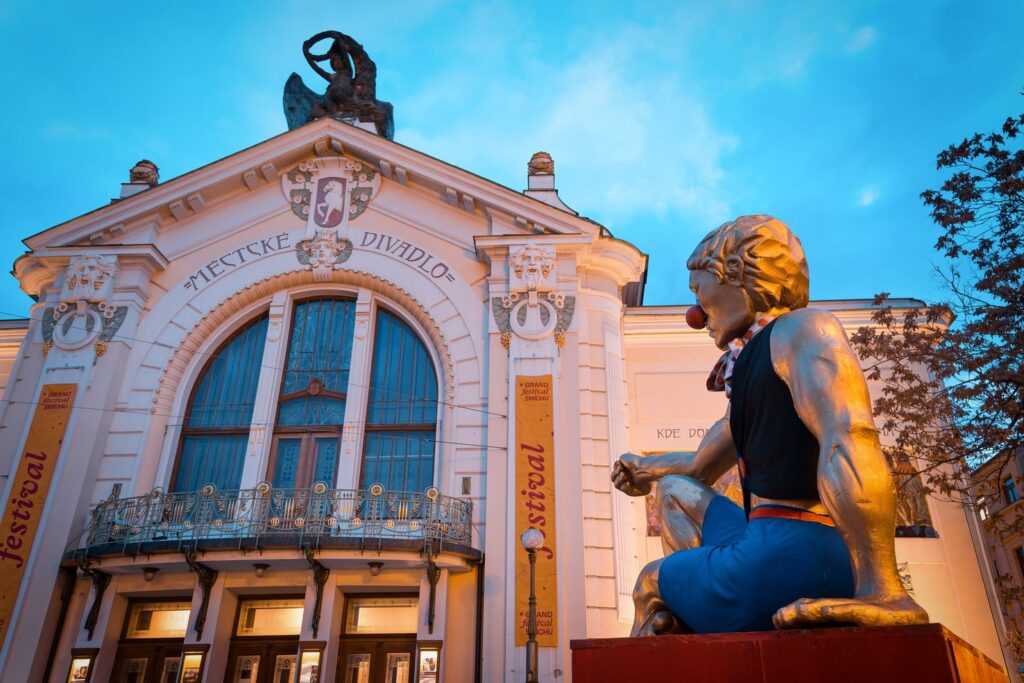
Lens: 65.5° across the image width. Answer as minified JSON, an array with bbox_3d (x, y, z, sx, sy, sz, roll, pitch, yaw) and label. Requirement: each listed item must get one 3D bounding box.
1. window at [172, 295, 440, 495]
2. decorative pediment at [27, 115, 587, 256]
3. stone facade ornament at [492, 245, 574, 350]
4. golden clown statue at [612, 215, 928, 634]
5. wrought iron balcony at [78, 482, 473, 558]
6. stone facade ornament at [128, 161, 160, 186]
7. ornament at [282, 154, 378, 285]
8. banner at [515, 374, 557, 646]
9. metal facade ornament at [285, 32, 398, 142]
[{"bbox_3d":[-4.771,1.508,19.101,6.233,6.090,0.398,-1,-28,2],"label":"window"},{"bbox_3d":[-4.829,-3.835,20.287,13.877,3.864,1.224,-1,-28,2],"label":"decorative pediment"},{"bbox_3d":[0.462,-1.079,18.291,1.852,2.767,0.445,-1,-28,2],"label":"stone facade ornament"},{"bbox_3d":[1.991,0.560,6.788,2.180,3.910,2.050,-12,-30,22],"label":"golden clown statue"},{"bbox_3d":[-4.854,3.641,15.919,8.045,1.351,1.272,-1,-28,2],"label":"wrought iron balcony"},{"bbox_3d":[-10.325,-4.748,22.436,0.763,0.922,0.763,-1,-28,2],"label":"stone facade ornament"},{"bbox_3d":[-4.808,-3.127,20.470,2.662,3.641,0.556,-1,-28,2],"label":"ornament"},{"bbox_3d":[0.474,3.232,16.240,0.819,5.644,0.048,-1,-28,2],"label":"banner"},{"bbox_3d":[-4.798,-7.311,22.813,3.100,4.325,1.908,-1,-28,2],"label":"metal facade ornament"}]

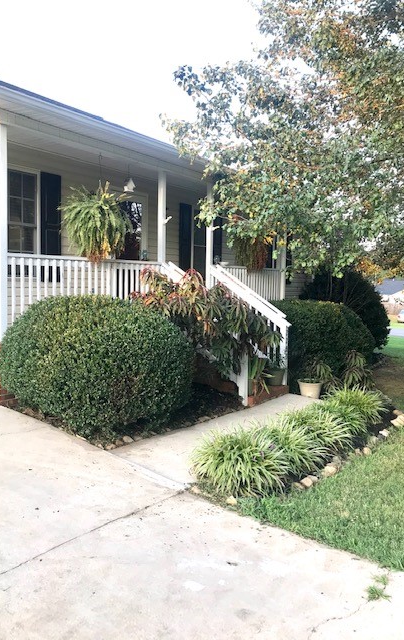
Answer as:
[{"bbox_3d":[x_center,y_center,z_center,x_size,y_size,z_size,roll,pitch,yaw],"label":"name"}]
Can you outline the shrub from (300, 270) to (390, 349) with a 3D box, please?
[{"bbox_3d":[3.630,-0.130,13.300,2.350,2.300,2.400,3,4,35],"label":"shrub"}]

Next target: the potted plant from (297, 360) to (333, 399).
[{"bbox_3d":[1.730,0.905,7.900,0.470,0.540,0.520,3,4,35],"label":"potted plant"}]

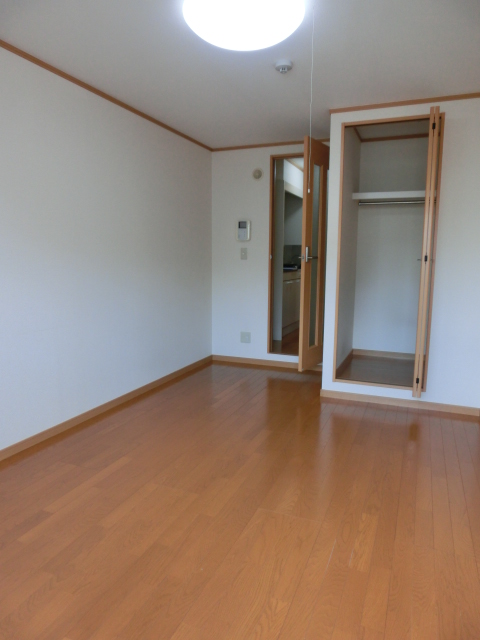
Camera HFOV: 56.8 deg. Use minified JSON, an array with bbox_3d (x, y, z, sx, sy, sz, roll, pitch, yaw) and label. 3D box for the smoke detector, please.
[{"bbox_3d":[0.264,-1.524,2.680,0.100,0.054,0.100,0,8,0],"label":"smoke detector"}]

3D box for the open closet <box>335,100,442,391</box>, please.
[{"bbox_3d":[1.297,-0.545,3.887,0.740,2.100,1.050,4,9,22],"label":"open closet"}]

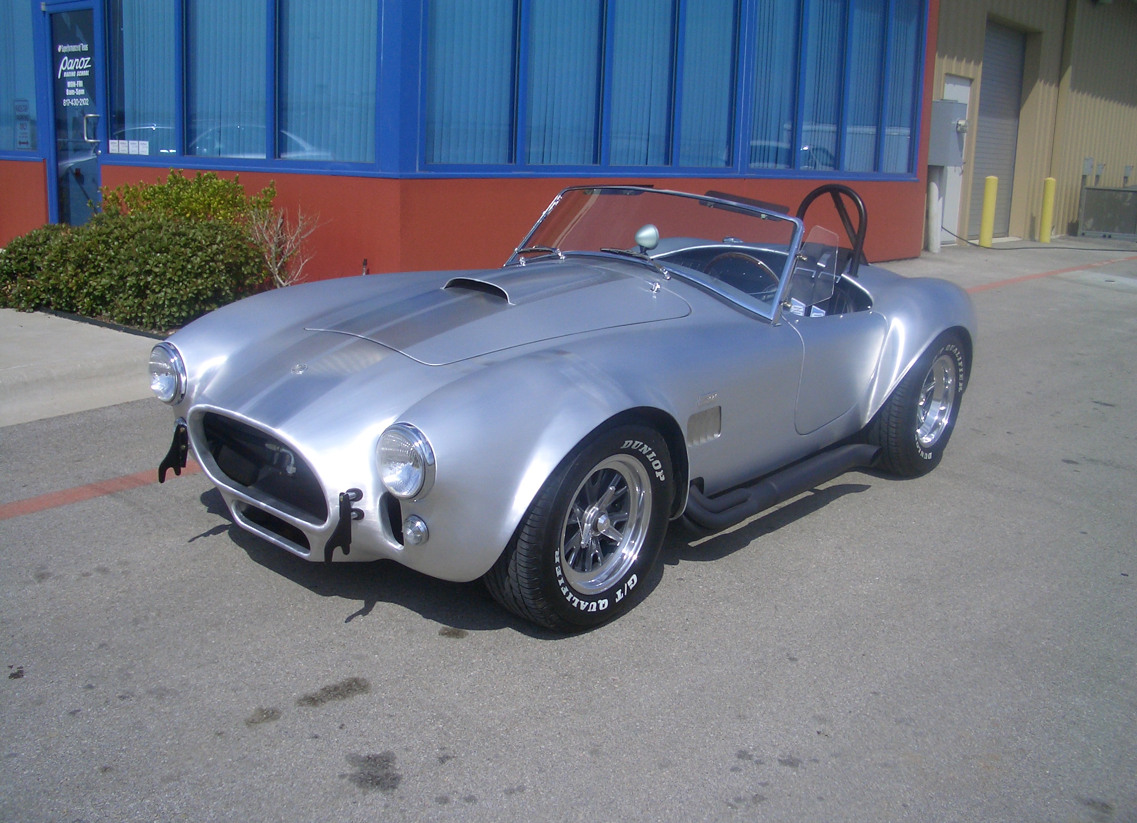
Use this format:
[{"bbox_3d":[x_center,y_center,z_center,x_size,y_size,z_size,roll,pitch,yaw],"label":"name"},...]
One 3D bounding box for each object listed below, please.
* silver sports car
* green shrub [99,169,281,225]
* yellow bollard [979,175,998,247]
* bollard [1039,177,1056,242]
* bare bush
[{"bbox_3d":[0.309,-0.306,4.641,1.740,1.240,3.970,14,19,38],"label":"silver sports car"},{"bbox_3d":[-3.076,-1.525,9.359,1.350,0.880,0.850,6,16,14],"label":"green shrub"},{"bbox_3d":[5.632,-2.695,15.400,0.168,0.920,0.168,2,15,0],"label":"yellow bollard"},{"bbox_3d":[6.831,-2.883,16.400,0.168,0.920,0.168,2,15,0],"label":"bollard"},{"bbox_3d":[-2.235,-1.311,9.044,0.550,0.700,0.500,2,15,0],"label":"bare bush"}]

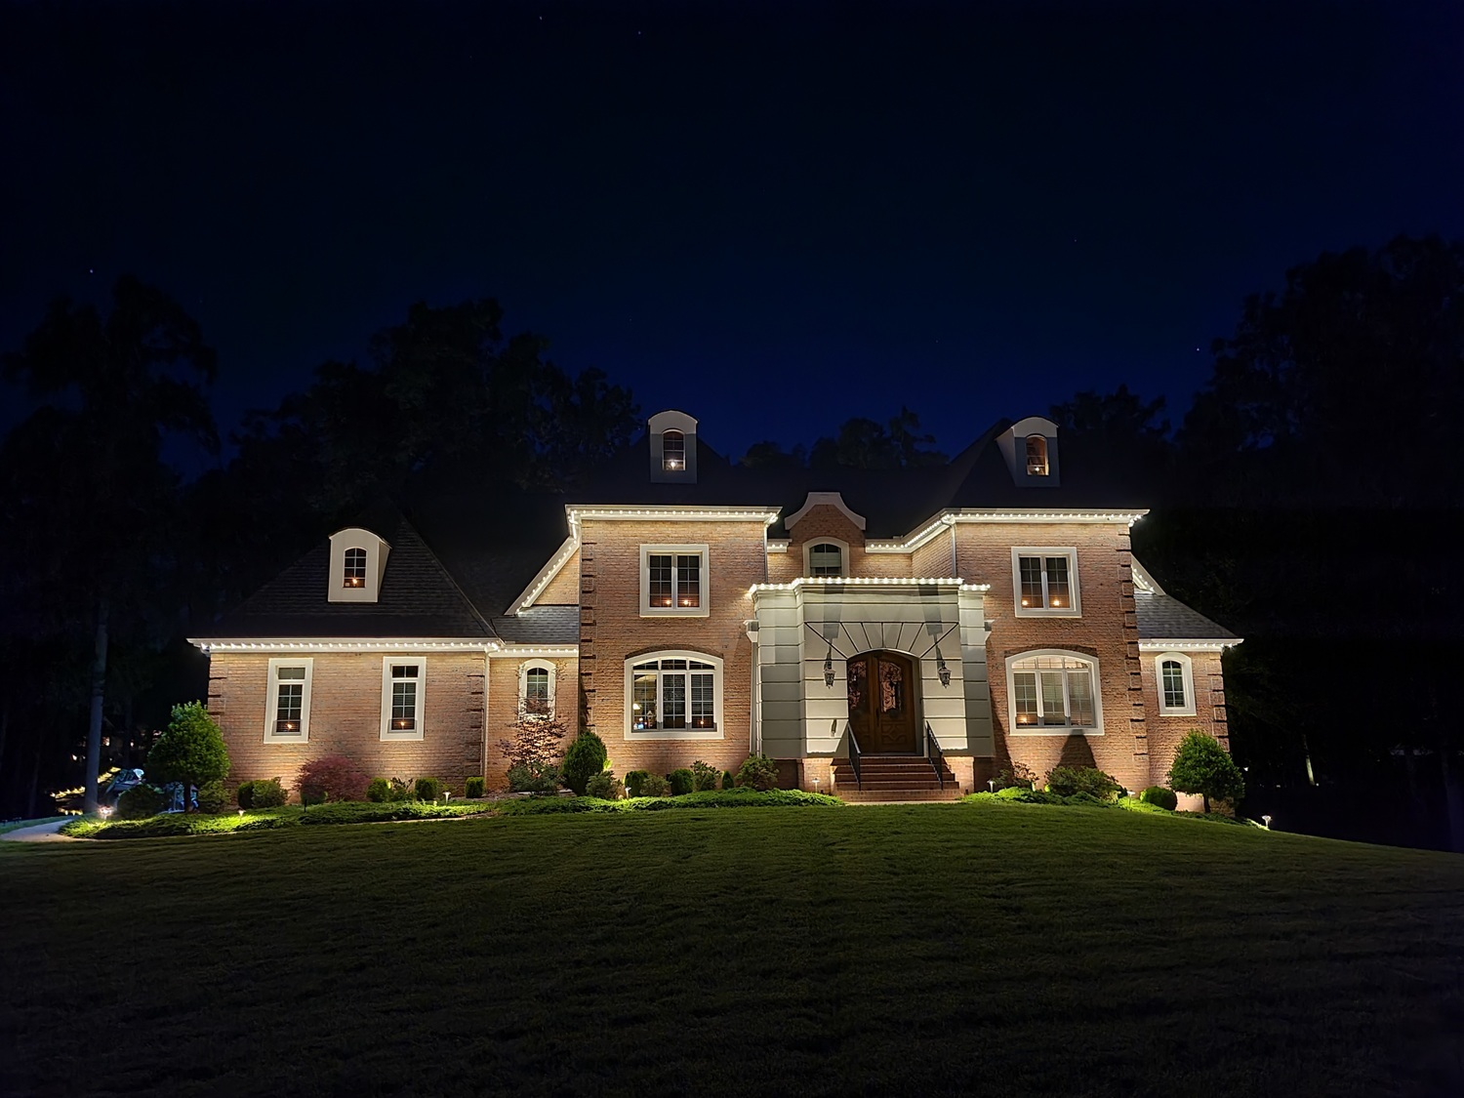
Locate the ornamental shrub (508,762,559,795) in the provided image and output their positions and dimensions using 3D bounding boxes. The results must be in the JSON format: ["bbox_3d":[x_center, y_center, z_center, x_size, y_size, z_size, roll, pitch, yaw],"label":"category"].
[{"bbox_3d":[-4.863,5.621,26.957,1.273,0.769,1.200,0,-11,-6],"label":"ornamental shrub"}]

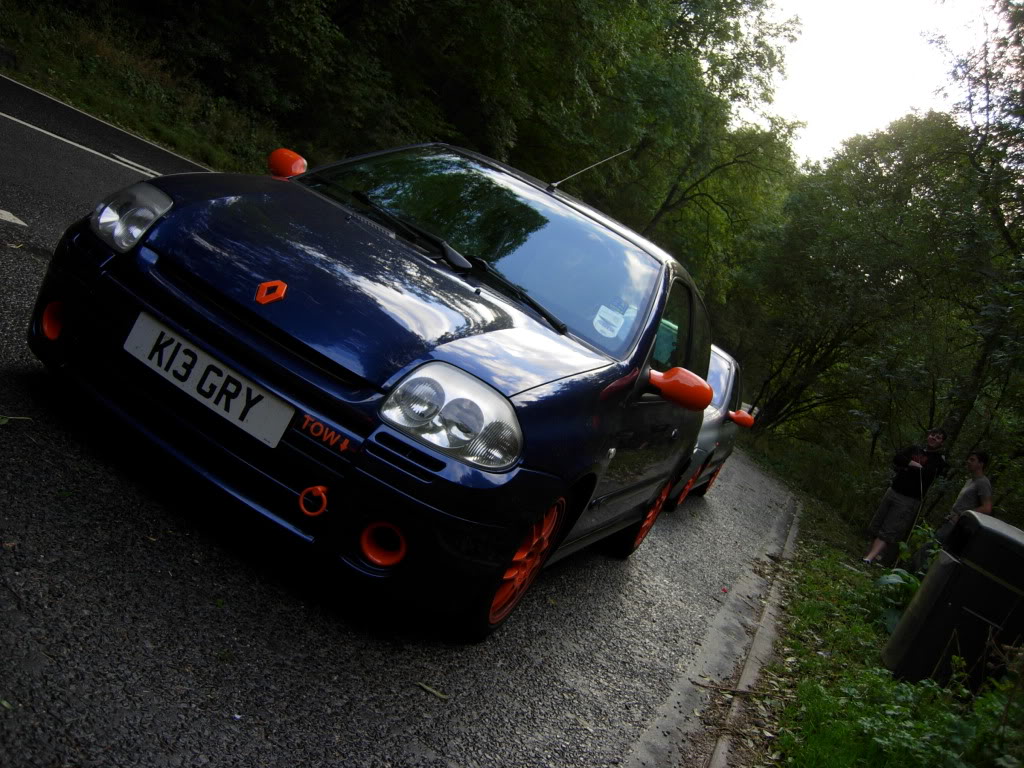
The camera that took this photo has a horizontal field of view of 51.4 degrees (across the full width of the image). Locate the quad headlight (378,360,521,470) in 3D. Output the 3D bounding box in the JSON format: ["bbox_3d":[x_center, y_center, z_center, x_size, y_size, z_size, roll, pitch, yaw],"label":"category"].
[{"bbox_3d":[-0.119,0.073,2.643,0.330,0.200,0.260,29,5,9],"label":"quad headlight"}]

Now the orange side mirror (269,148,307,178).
[{"bbox_3d":[-0.834,-0.815,4.082,0.215,0.135,0.135,30,5,17],"label":"orange side mirror"}]

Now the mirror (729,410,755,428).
[{"bbox_3d":[1.893,0.288,8.767,0.220,0.135,0.135,30,5,16],"label":"mirror"}]

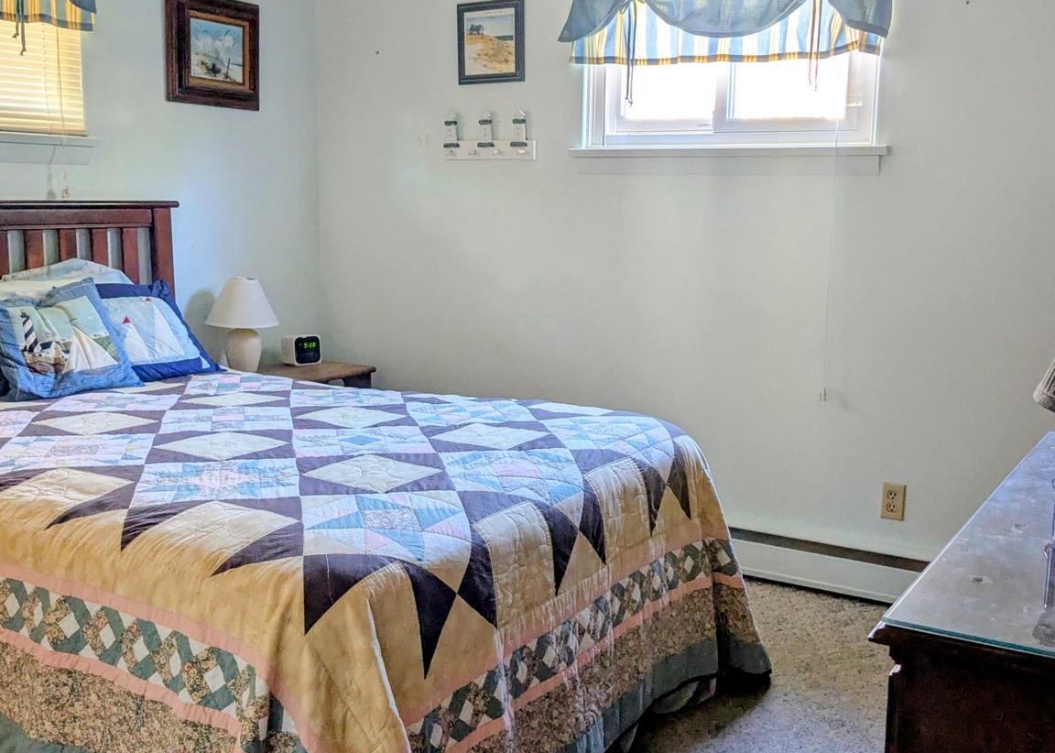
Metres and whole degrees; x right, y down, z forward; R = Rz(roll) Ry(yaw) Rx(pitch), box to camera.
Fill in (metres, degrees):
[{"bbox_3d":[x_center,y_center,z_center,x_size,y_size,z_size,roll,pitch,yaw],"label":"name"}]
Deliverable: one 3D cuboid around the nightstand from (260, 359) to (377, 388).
[{"bbox_3d":[-0.869,0.278,3.984,0.410,0.587,0.510,7,12,29],"label":"nightstand"}]

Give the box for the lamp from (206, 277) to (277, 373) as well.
[{"bbox_3d":[-0.986,-0.165,3.782,0.252,0.355,0.252,1,10,0],"label":"lamp"}]

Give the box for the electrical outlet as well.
[{"bbox_3d":[1.131,0.386,3.385,0.070,0.114,0.007,7,12,29],"label":"electrical outlet"}]

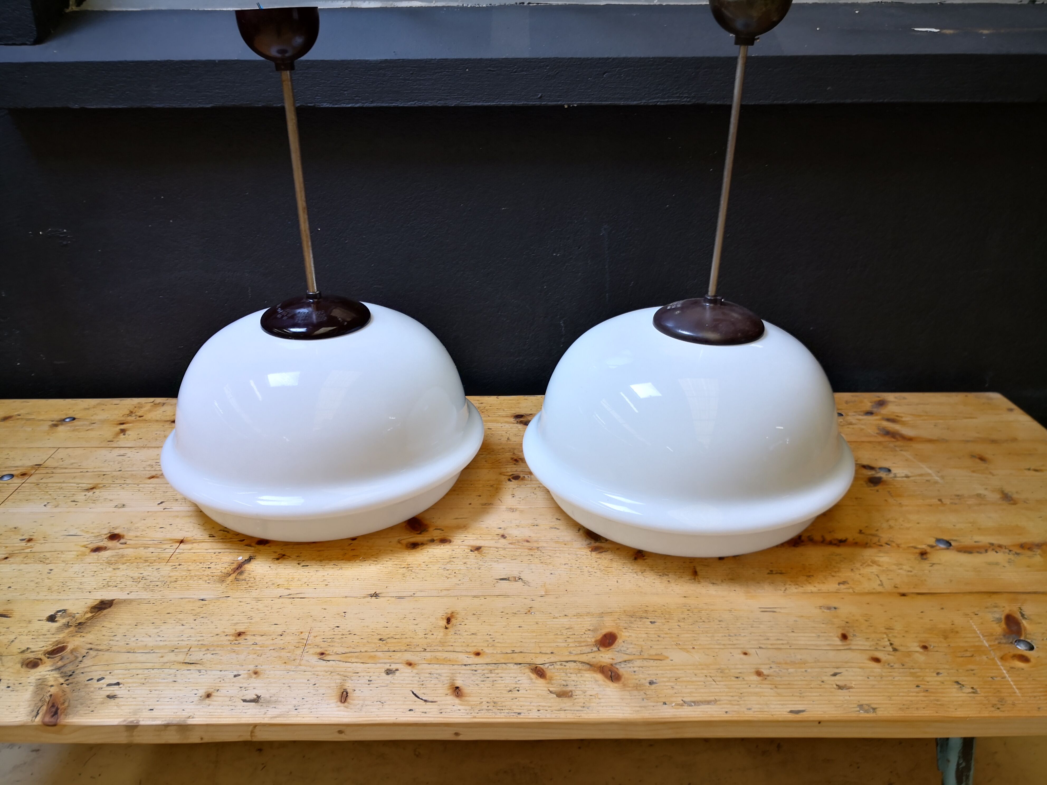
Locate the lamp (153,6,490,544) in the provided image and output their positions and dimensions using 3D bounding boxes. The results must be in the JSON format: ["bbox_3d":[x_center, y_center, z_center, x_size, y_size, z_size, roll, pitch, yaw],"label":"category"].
[{"bbox_3d":[-0.272,-0.141,1.045,0.445,0.634,0.445,0,24,0],"label":"lamp"}]

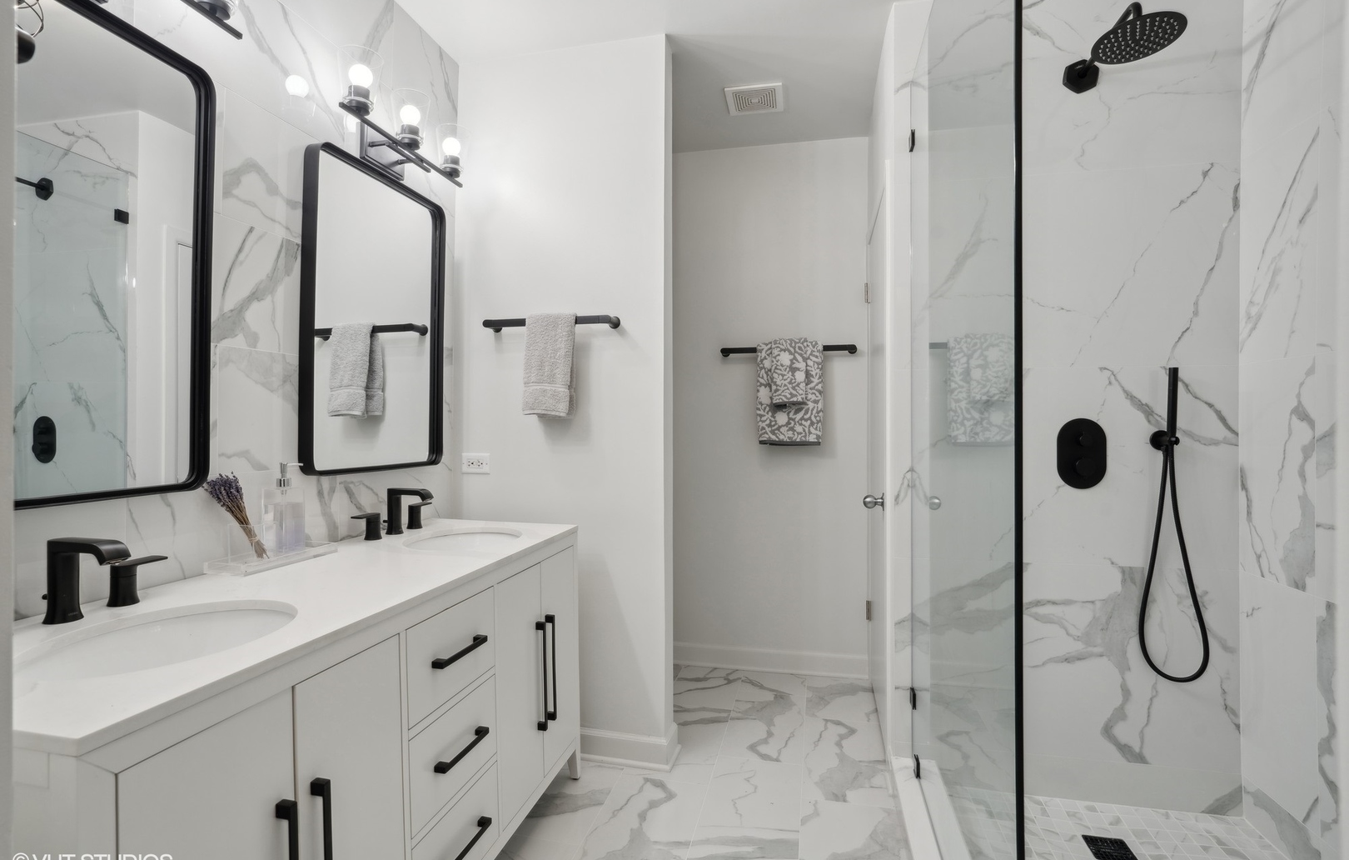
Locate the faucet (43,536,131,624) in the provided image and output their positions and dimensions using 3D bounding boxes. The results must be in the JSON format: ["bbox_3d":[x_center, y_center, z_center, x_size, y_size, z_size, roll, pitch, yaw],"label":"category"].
[{"bbox_3d":[-1.066,0.272,1.090,0.145,0.148,0.052,0,0,13],"label":"faucet"}]

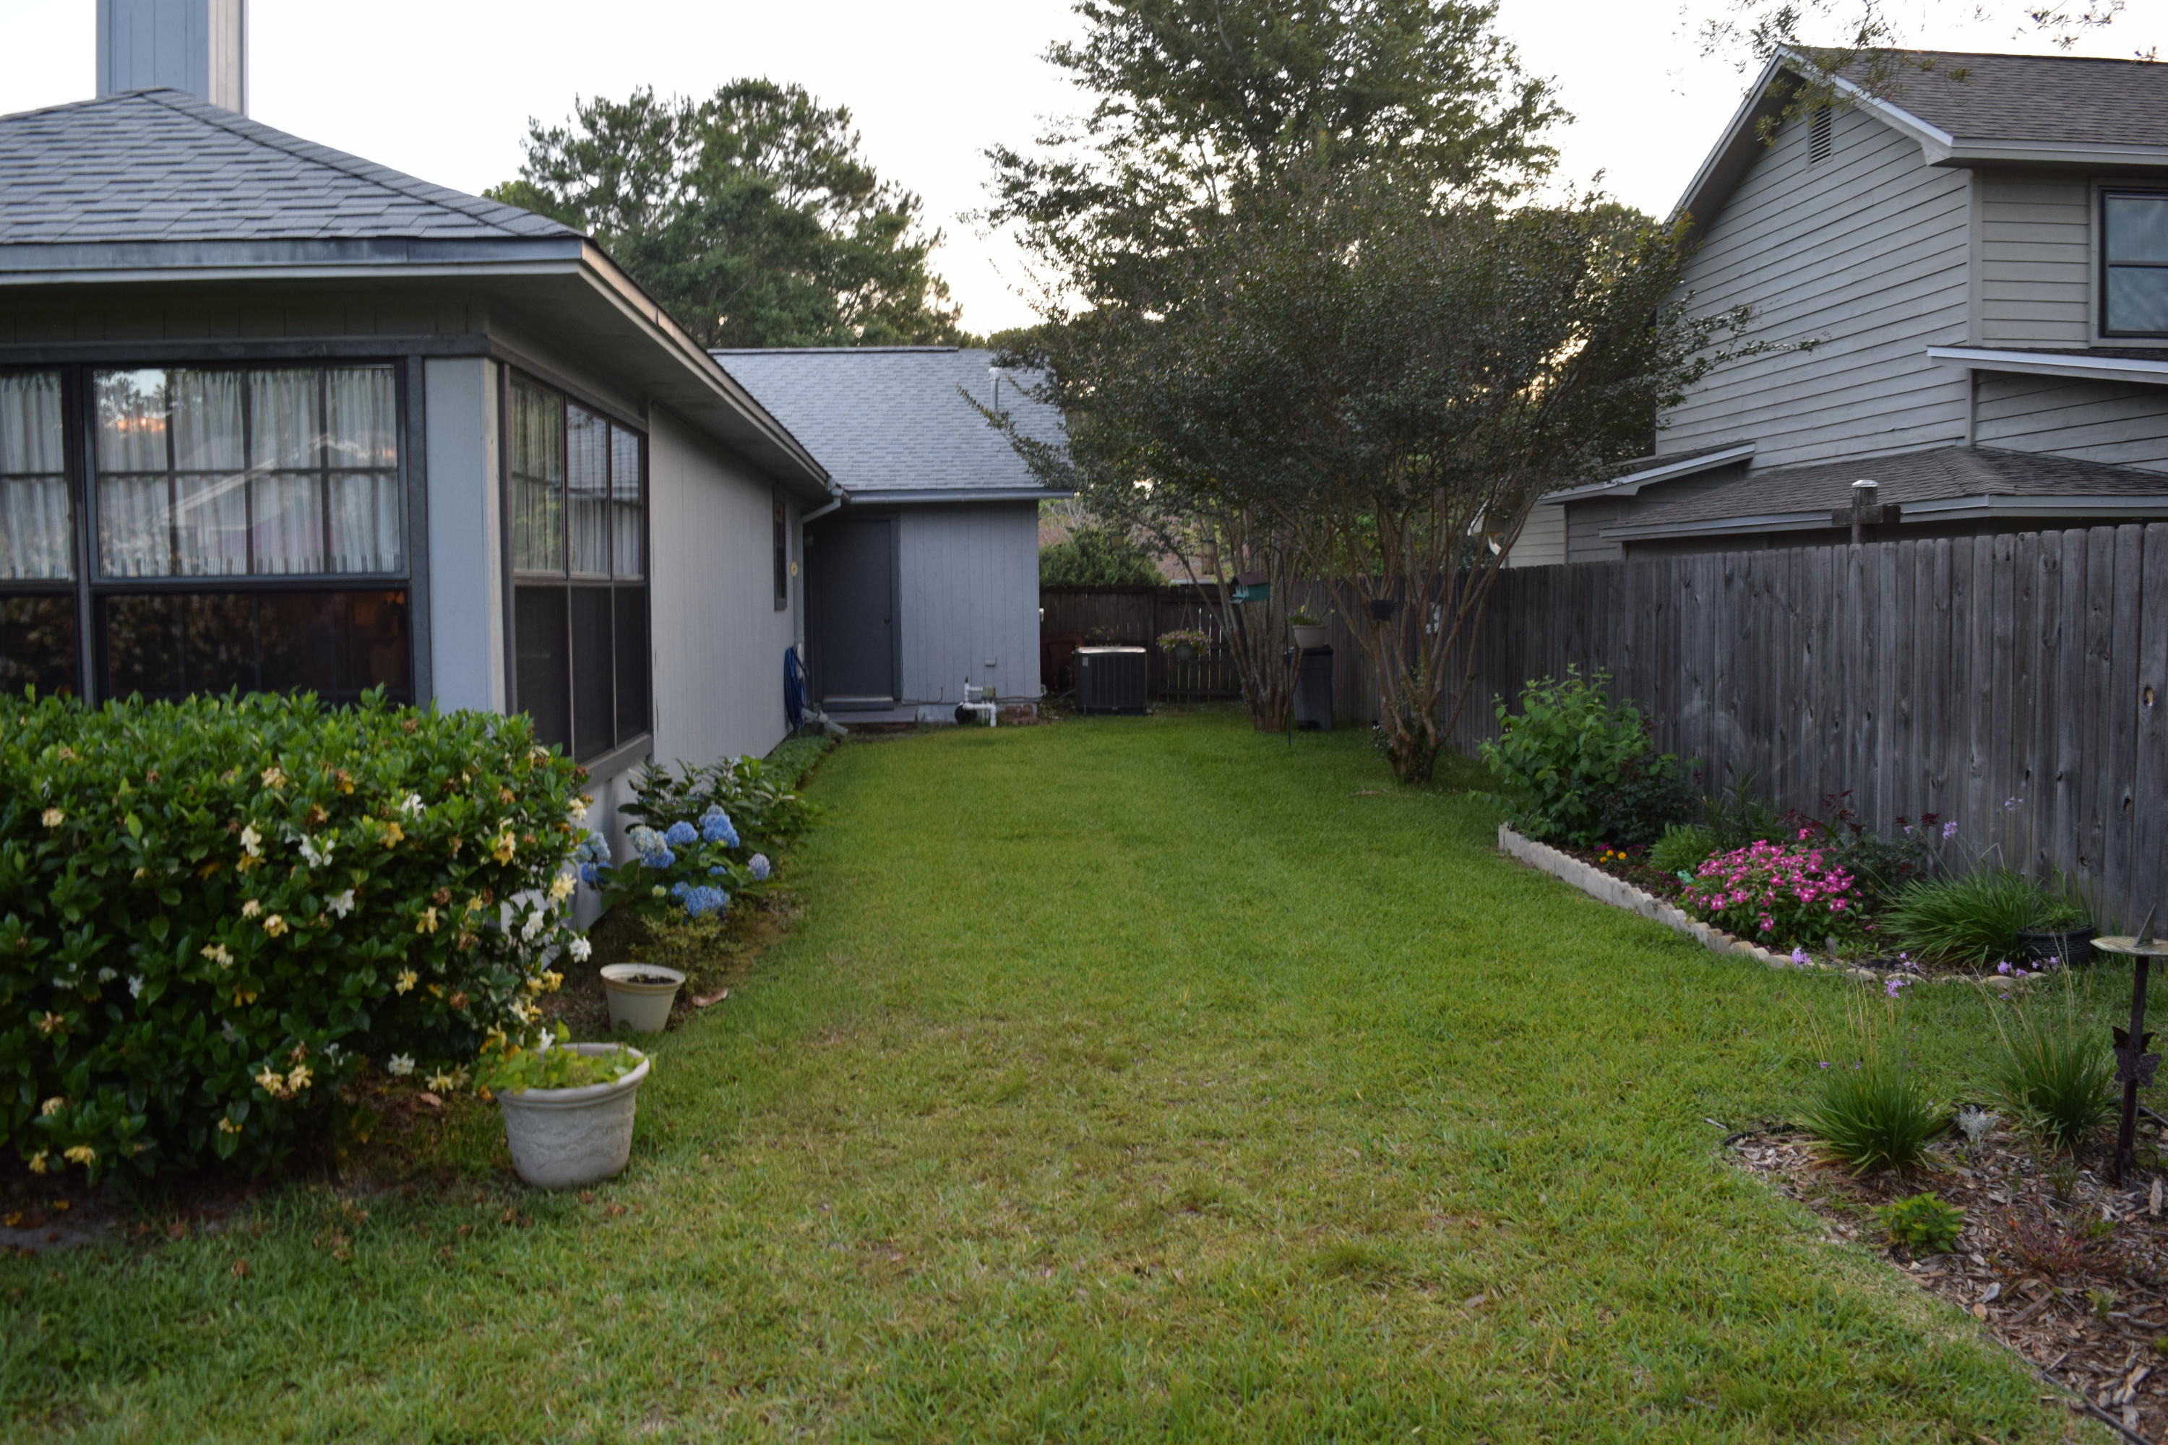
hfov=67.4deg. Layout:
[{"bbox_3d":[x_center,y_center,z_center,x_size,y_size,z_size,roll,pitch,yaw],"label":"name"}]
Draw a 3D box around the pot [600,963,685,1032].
[{"bbox_3d":[-1.615,1.006,5.950,0.310,0.215,0.310,0,4,0],"label":"pot"}]

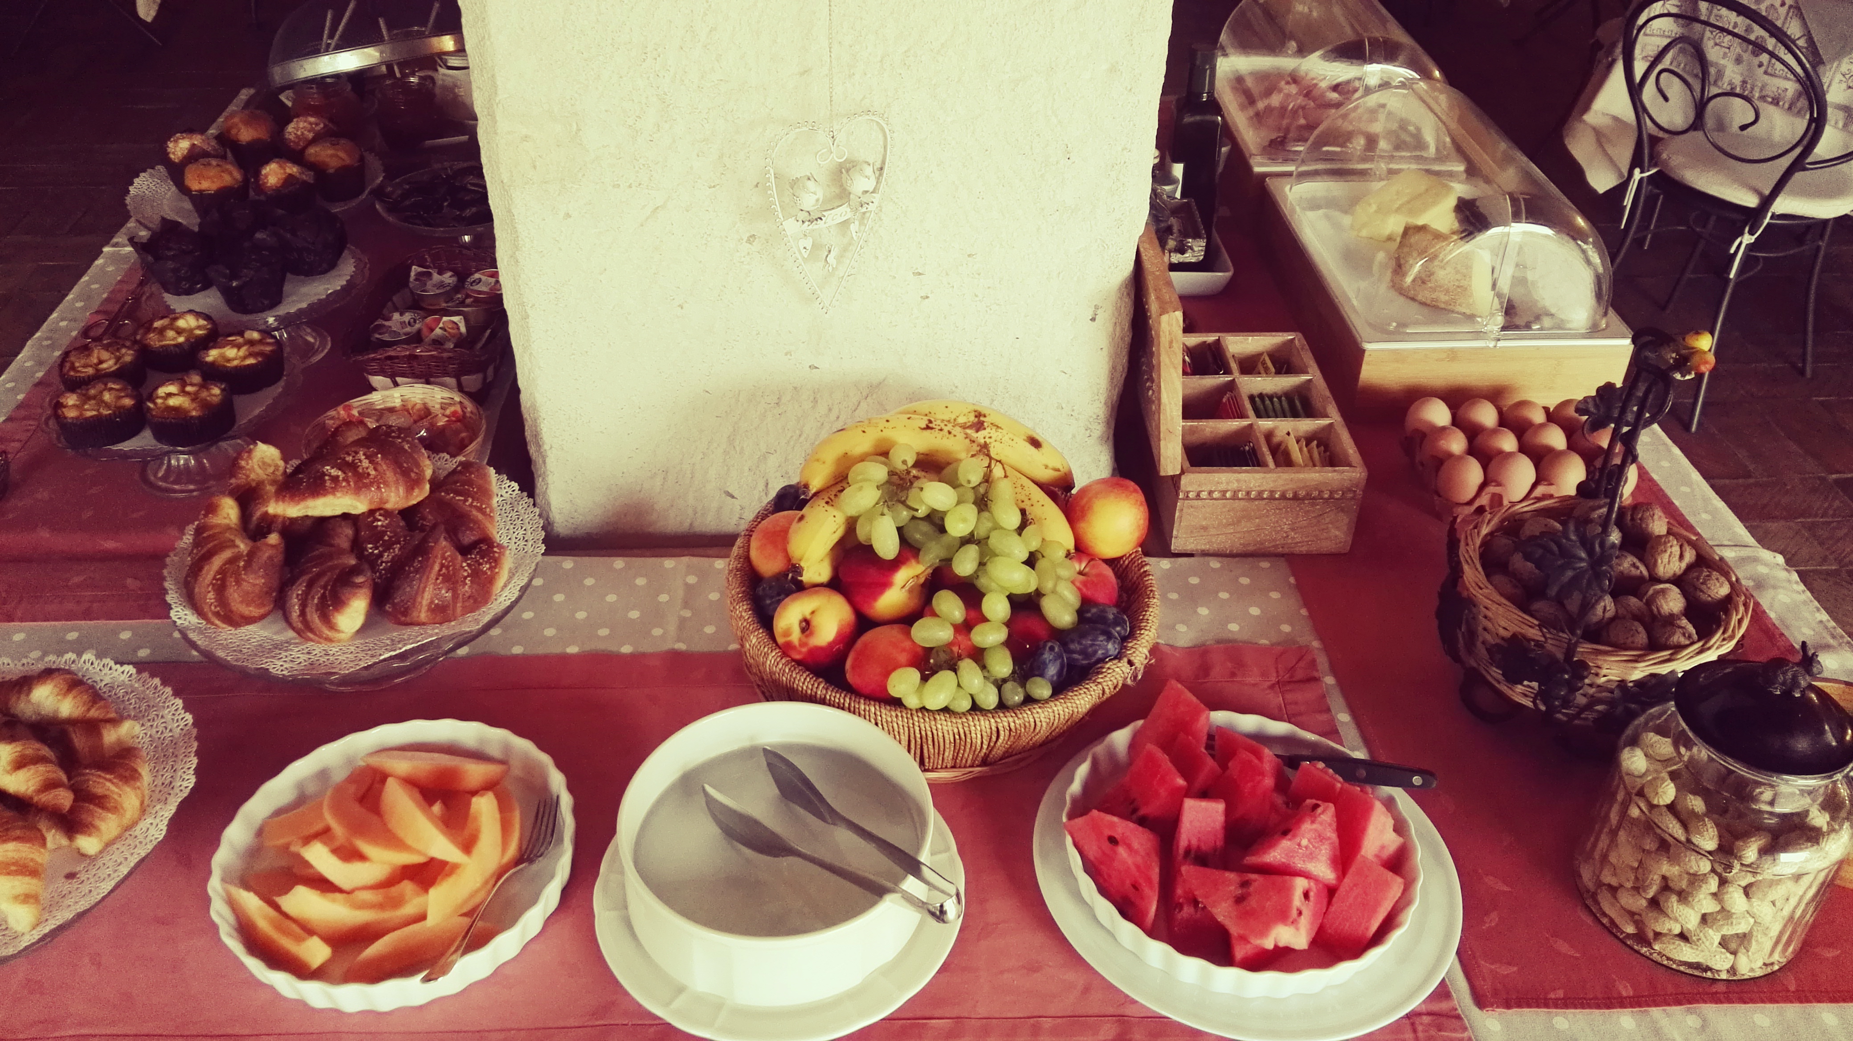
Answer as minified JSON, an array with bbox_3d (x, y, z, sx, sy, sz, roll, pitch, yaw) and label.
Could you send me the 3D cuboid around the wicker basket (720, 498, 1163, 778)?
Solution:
[{"bbox_3d":[0.012,0.080,1.119,0.347,0.099,0.347,0,35,0],"label":"wicker basket"}]

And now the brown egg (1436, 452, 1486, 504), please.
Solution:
[{"bbox_3d":[0.501,-0.037,1.289,0.045,0.056,0.045,0,35,0],"label":"brown egg"}]

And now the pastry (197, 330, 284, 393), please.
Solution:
[{"bbox_3d":[-0.654,-0.151,1.316,0.070,0.036,0.070,2,35,0],"label":"pastry"}]

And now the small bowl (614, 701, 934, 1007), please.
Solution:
[{"bbox_3d":[-0.098,0.221,0.911,0.204,0.082,0.204,1,35,-1],"label":"small bowl"}]

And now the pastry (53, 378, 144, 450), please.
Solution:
[{"bbox_3d":[-0.723,-0.096,1.204,0.069,0.042,0.069,1,34,-1],"label":"pastry"}]

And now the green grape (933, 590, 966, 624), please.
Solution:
[{"bbox_3d":[0.017,0.061,0.980,0.021,0.028,0.021,-36,4,22],"label":"green grape"}]

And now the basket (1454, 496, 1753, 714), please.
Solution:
[{"bbox_3d":[0.535,0.081,1.114,0.216,0.093,0.257,20,39,26],"label":"basket"}]

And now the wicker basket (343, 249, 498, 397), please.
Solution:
[{"bbox_3d":[-0.531,-0.218,1.537,0.163,0.082,0.250,-3,35,-7],"label":"wicker basket"}]

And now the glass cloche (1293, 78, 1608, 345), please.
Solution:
[{"bbox_3d":[0.608,-0.371,1.601,0.257,0.153,0.408,0,35,-1],"label":"glass cloche"}]

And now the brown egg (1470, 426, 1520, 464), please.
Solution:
[{"bbox_3d":[0.566,-0.068,1.369,0.044,0.056,0.044,2,35,0],"label":"brown egg"}]

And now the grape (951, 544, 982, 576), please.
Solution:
[{"bbox_3d":[0.031,0.031,1.064,0.020,0.028,0.020,23,17,-15],"label":"grape"}]

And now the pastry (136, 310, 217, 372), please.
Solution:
[{"bbox_3d":[-0.716,-0.174,1.318,0.069,0.042,0.069,1,34,-1],"label":"pastry"}]

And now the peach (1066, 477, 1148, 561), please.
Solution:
[{"bbox_3d":[0.143,-0.002,1.083,0.065,0.064,0.065,1,34,-1],"label":"peach"}]

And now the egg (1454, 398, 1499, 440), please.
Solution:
[{"bbox_3d":[0.557,-0.099,1.394,0.043,0.055,0.043,1,34,-1],"label":"egg"}]

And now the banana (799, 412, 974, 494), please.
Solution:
[{"bbox_3d":[-0.031,-0.057,1.122,0.154,0.058,0.042,-7,18,3],"label":"banana"}]

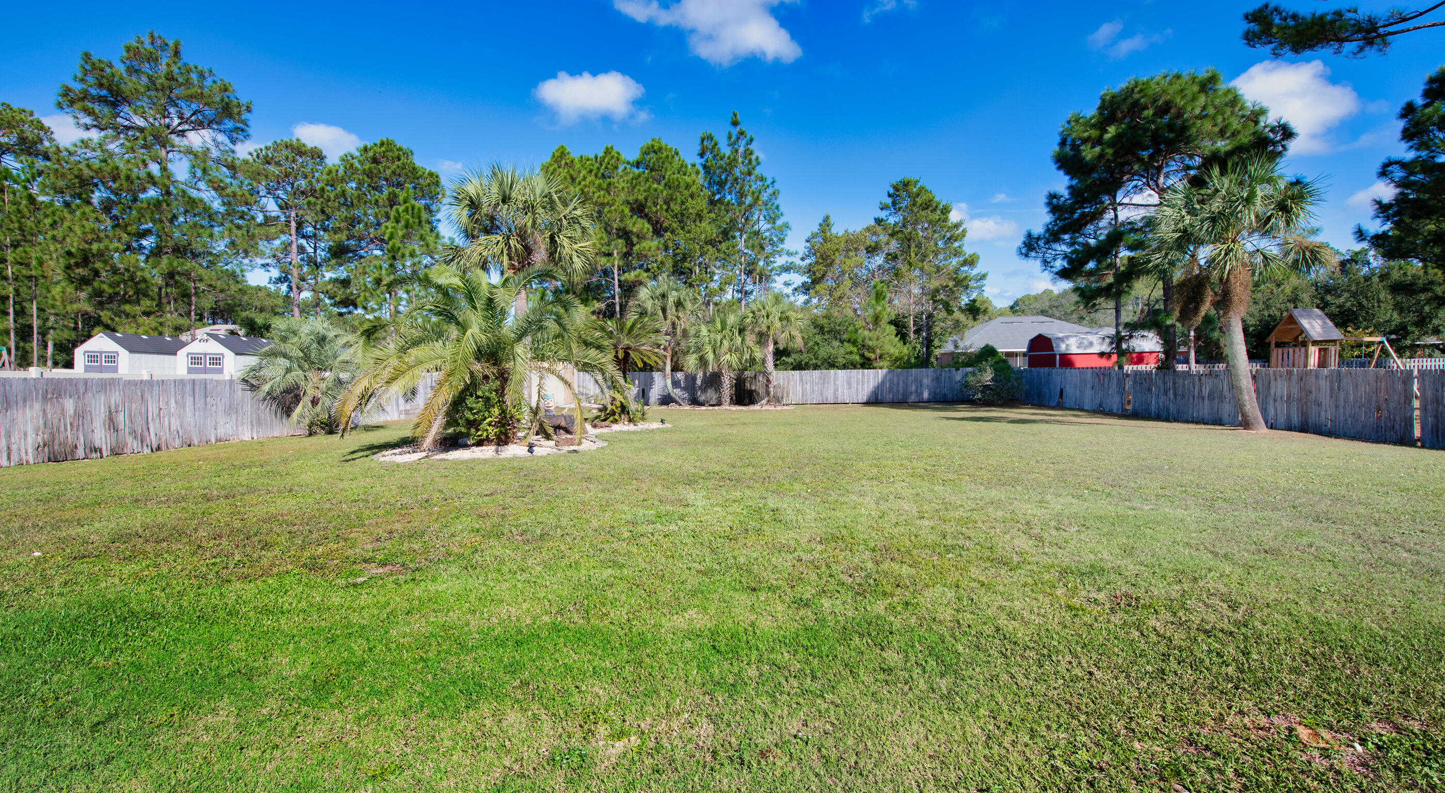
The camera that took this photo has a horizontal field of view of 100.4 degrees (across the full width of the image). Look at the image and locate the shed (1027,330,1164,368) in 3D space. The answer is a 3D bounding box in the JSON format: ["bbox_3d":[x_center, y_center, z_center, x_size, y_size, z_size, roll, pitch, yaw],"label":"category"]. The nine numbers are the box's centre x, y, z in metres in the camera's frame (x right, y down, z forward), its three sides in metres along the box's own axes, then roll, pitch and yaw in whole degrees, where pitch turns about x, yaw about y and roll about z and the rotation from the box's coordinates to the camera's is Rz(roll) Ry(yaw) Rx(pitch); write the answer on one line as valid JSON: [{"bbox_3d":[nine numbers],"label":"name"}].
[{"bbox_3d":[25.700,-2.600,41.700,6.800,3.400,3.400,0,2,0],"label":"shed"}]

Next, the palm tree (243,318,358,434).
[{"bbox_3d":[-13.300,-0.670,19.200,3.000,3.700,3.000,0,2,0],"label":"palm tree"}]

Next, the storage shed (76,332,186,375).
[{"bbox_3d":[-35.000,-2.100,36.400,3.150,3.150,4.800,0,2,0],"label":"storage shed"}]

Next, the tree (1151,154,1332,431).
[{"bbox_3d":[14.600,-3.000,17.200,4.100,7.800,4.000,0,2,0],"label":"tree"}]

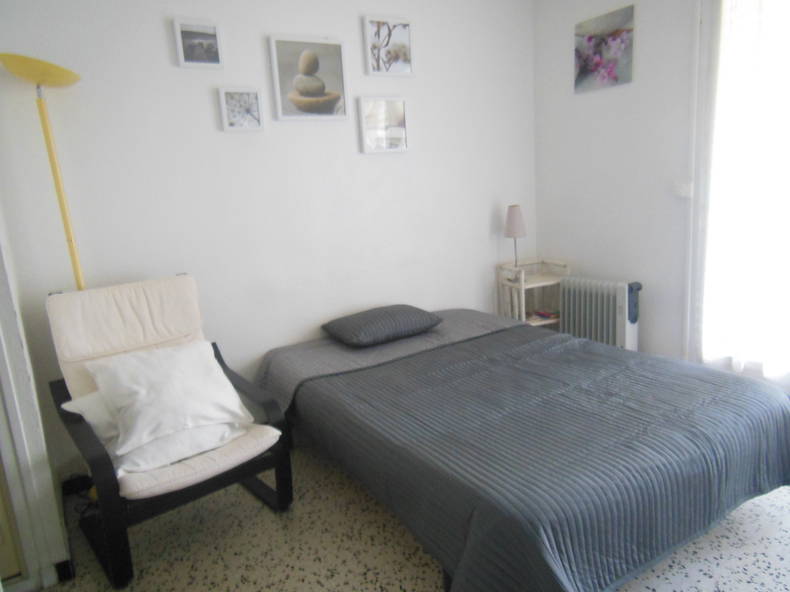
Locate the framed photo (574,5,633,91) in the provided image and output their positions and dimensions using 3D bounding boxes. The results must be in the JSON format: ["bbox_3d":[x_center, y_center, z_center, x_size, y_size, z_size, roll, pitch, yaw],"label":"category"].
[{"bbox_3d":[1.232,-1.435,3.362,0.020,0.402,0.404,-11,13,-31],"label":"framed photo"}]

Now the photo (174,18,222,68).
[{"bbox_3d":[-0.915,-1.173,2.661,0.194,0.204,0.030,-11,13,-31],"label":"photo"}]

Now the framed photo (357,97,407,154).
[{"bbox_3d":[-0.062,-0.968,3.251,0.299,0.309,0.030,-11,13,-31],"label":"framed photo"}]

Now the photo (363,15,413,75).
[{"bbox_3d":[-0.033,-1.392,3.204,0.307,0.300,0.030,-11,13,-31],"label":"photo"}]

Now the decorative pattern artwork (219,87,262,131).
[{"bbox_3d":[-0.756,-0.913,2.805,0.193,0.197,0.030,-11,13,-31],"label":"decorative pattern artwork"}]

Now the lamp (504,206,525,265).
[{"bbox_3d":[0.795,-0.341,3.781,0.145,0.519,0.145,-11,13,-31],"label":"lamp"}]

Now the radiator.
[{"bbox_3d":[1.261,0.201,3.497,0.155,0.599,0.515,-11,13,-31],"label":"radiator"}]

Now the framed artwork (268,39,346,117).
[{"bbox_3d":[-0.441,-1.127,2.978,0.404,0.401,0.030,-11,13,-31],"label":"framed artwork"}]

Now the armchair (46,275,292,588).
[{"bbox_3d":[-0.910,0.440,2.261,0.680,0.935,0.830,-13,14,-36],"label":"armchair"}]

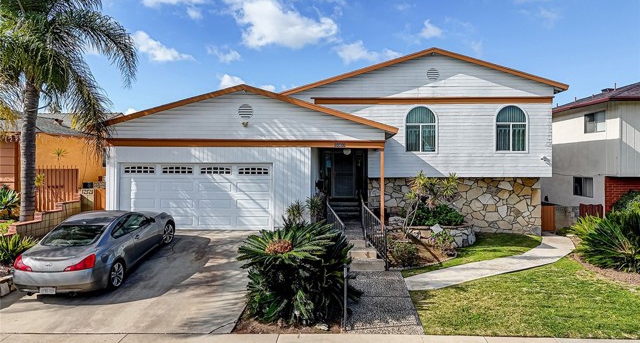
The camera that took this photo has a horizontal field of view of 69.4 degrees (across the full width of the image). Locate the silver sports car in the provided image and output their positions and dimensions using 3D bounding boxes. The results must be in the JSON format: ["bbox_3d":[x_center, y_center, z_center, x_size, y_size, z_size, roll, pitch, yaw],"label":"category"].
[{"bbox_3d":[-5.100,1.620,11.150,1.830,1.390,4.650,0,10,4],"label":"silver sports car"}]

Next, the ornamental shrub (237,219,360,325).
[{"bbox_3d":[-0.410,1.770,8.900,2.350,1.650,2.200,0,1,0],"label":"ornamental shrub"}]

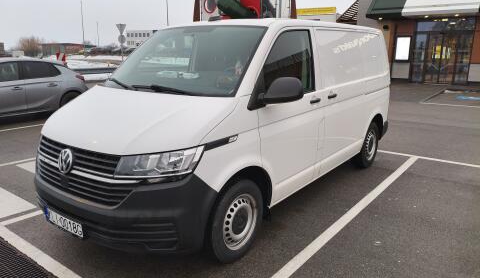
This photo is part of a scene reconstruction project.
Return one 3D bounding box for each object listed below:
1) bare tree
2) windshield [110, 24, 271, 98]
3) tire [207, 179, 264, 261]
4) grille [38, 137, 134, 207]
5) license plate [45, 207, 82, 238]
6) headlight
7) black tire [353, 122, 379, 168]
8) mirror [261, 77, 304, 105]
[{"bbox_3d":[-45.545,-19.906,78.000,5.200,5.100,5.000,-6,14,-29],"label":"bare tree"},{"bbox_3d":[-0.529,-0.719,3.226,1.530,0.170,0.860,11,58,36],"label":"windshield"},{"bbox_3d":[-0.062,0.626,2.837,0.215,0.670,0.670,11,18,36],"label":"tire"},{"bbox_3d":[-1.188,0.197,2.593,1.110,0.350,0.190,11,18,36],"label":"grille"},{"bbox_3d":[-1.272,0.598,2.587,0.520,0.114,0.025,11,18,36],"label":"license plate"},{"bbox_3d":[-0.545,0.155,2.374,0.510,0.235,0.380,11,18,36],"label":"headlight"},{"bbox_3d":[1.783,0.072,5.137,0.215,0.670,0.670,11,18,36],"label":"black tire"},{"bbox_3d":[0.309,-0.363,2.719,0.270,0.210,0.190,11,18,36],"label":"mirror"}]

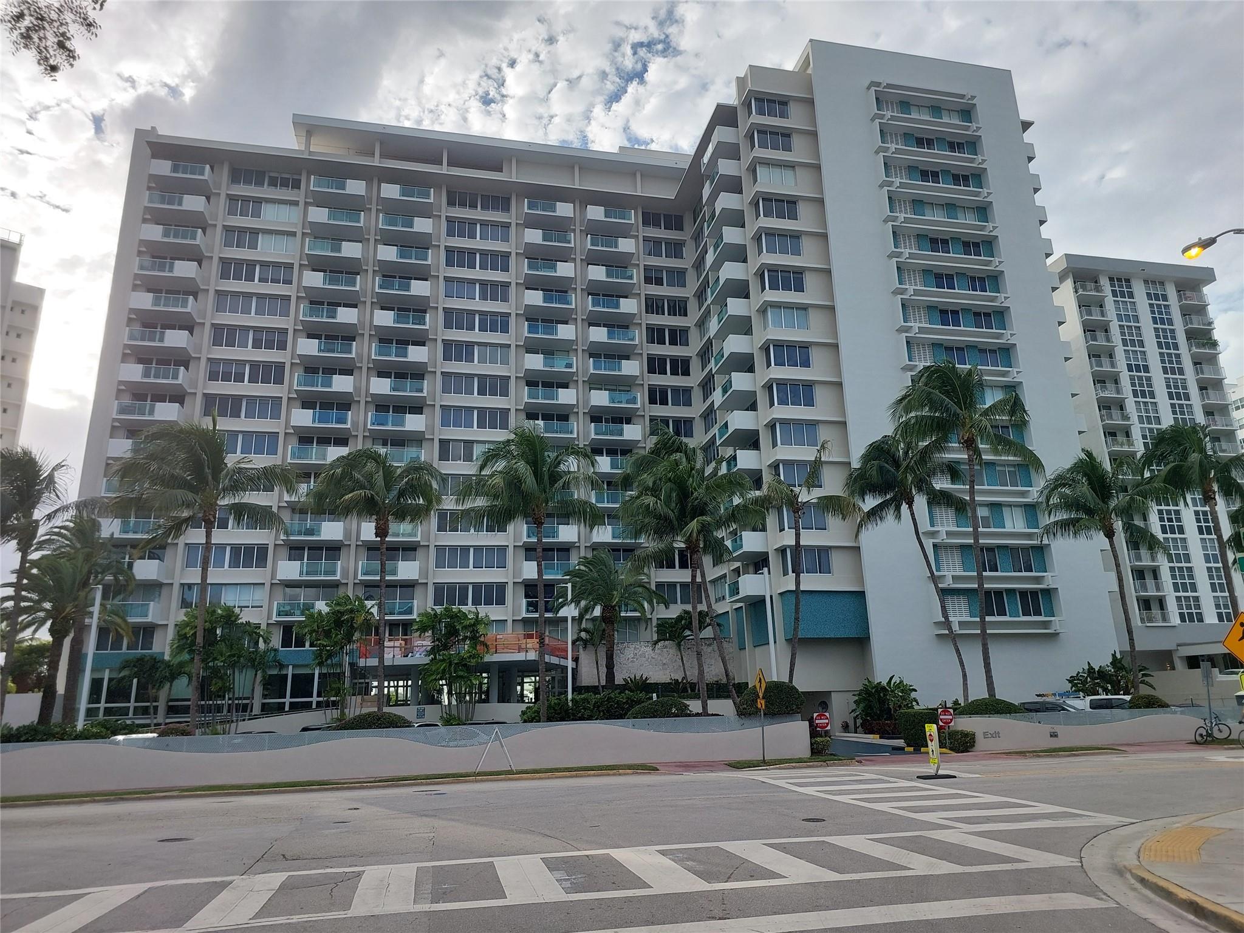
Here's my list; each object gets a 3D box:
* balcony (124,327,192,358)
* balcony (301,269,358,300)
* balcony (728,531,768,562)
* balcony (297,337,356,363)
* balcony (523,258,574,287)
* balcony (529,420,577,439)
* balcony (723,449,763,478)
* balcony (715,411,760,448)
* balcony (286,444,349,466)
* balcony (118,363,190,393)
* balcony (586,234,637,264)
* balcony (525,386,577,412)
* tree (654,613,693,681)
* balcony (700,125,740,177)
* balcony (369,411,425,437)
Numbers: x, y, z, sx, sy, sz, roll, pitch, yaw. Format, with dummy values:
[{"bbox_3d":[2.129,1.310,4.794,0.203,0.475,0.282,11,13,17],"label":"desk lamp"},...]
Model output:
[{"bbox_3d":[-32.451,-8.743,58.124,3.911,1.210,1.635,2,-15,-13],"label":"balcony"},{"bbox_3d":[-21.495,-13.399,61.490,3.943,1.220,1.614,2,-16,-13],"label":"balcony"},{"bbox_3d":[8.012,5.223,53.475,1.607,1.223,3.746,2,-16,-13],"label":"balcony"},{"bbox_3d":[-21.837,-8.445,61.408,4.015,1.220,1.628,2,-16,-13],"label":"balcony"},{"bbox_3d":[-5.857,-15.508,66.365,3.950,1.210,1.635,2,-15,-13],"label":"balcony"},{"bbox_3d":[-5.625,-2.662,63.825,3.980,1.217,1.850,2,-16,-13],"label":"balcony"},{"bbox_3d":[7.649,0.120,53.751,1.541,1.220,3.880,2,-16,-11],"label":"balcony"},{"bbox_3d":[7.980,-2.509,56.277,1.850,1.217,3.944,2,-16,-13],"label":"balcony"},{"bbox_3d":[-21.376,-0.576,58.538,3.976,1.210,1.635,2,-15,-13],"label":"balcony"},{"bbox_3d":[-32.715,-6.211,57.926,3.979,1.194,1.580,2,-16,-13],"label":"balcony"},{"bbox_3d":[-0.974,-17.772,67.632,3.914,1.220,1.614,2,-16,-13],"label":"balcony"},{"bbox_3d":[-5.594,-5.174,63.962,3.944,1.218,1.580,2,-16,-13],"label":"balcony"},{"bbox_3d":[3.219,11.001,48.078,2.500,4.600,2.500,2,-16,-13],"label":"tree"},{"bbox_3d":[7.298,-23.396,61.516,1.606,1.220,3.953,2,-16,-11],"label":"balcony"},{"bbox_3d":[-16.614,-3.015,61.277,3.982,1.217,1.850,2,-16,-13],"label":"balcony"}]

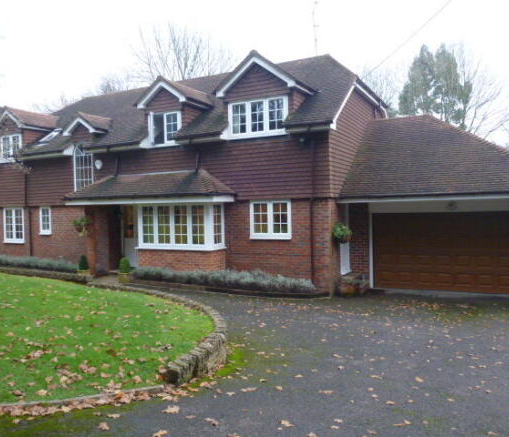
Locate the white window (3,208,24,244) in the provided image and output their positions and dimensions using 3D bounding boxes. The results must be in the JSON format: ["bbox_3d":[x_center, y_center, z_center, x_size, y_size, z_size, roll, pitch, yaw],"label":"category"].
[{"bbox_3d":[-8.594,0.251,15.649,1.050,1.260,0.120,-1,0,25],"label":"white window"}]

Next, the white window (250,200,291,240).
[{"bbox_3d":[0.425,0.044,11.405,1.150,1.000,0.120,-1,0,25],"label":"white window"}]

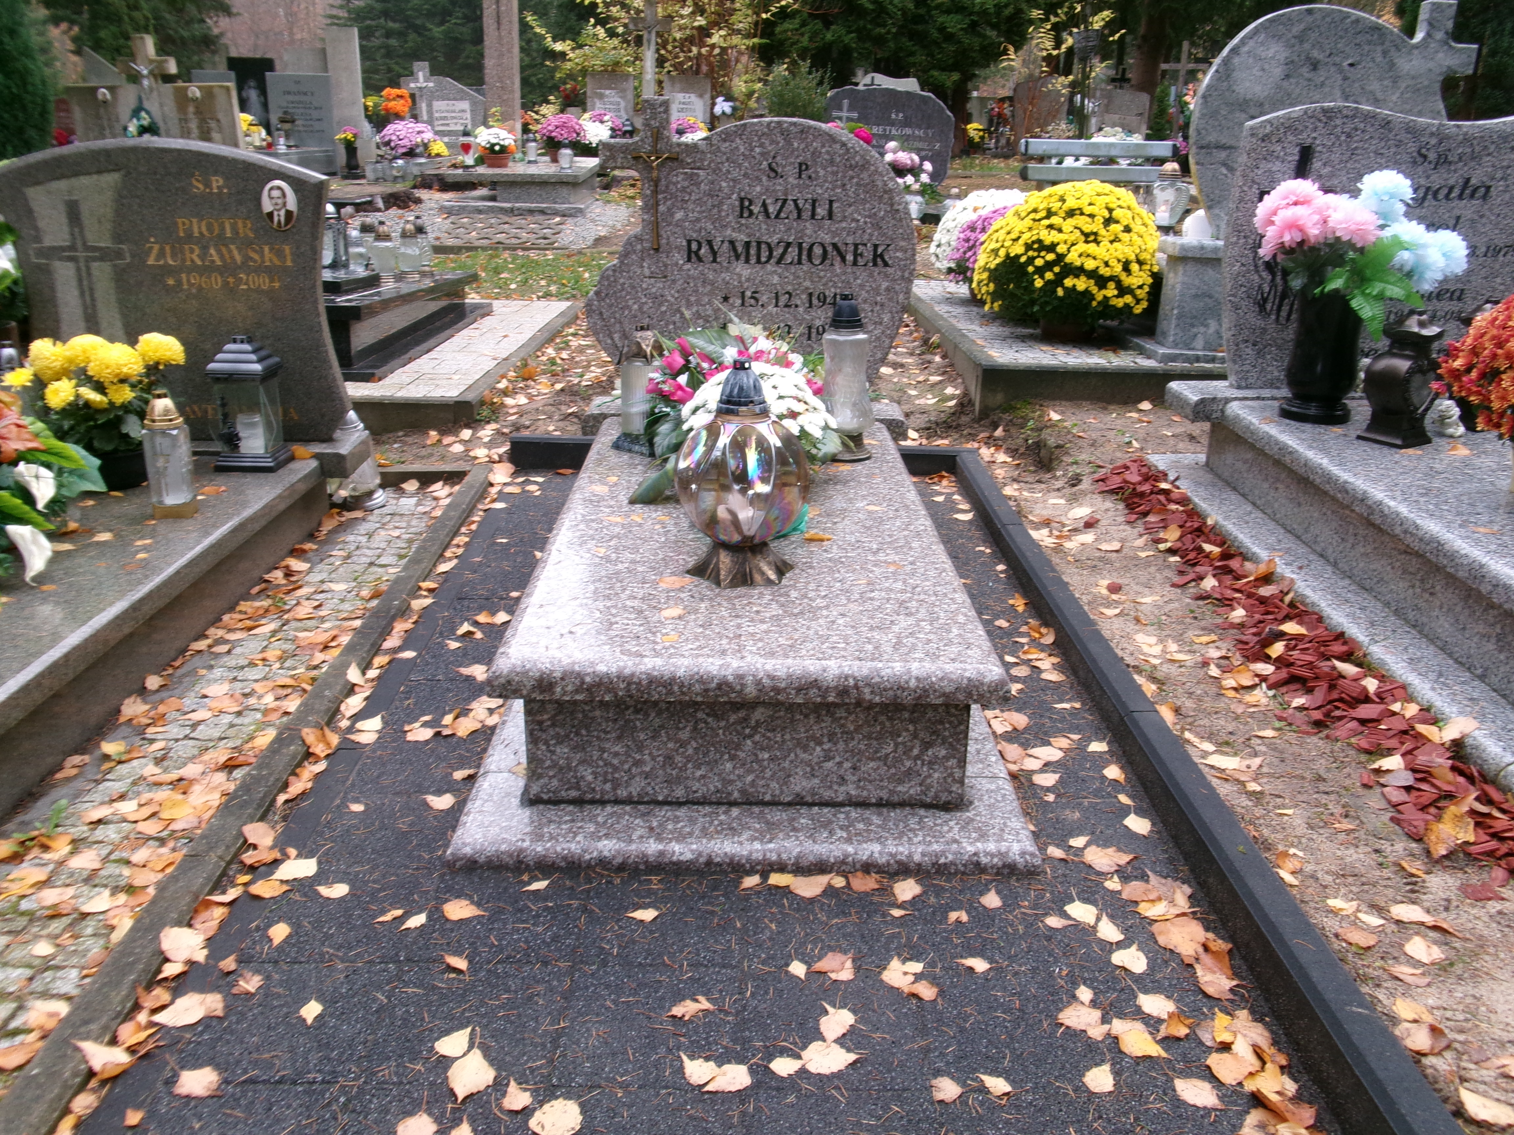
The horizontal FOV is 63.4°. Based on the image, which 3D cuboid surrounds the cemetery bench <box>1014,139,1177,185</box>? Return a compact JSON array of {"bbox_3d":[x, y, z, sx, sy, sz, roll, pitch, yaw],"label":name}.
[{"bbox_3d":[2.675,-2.925,9.600,1.260,0.820,0.500,1,20,-1],"label":"cemetery bench"}]

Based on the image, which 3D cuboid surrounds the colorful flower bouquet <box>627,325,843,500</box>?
[{"bbox_3d":[-0.050,-0.351,2.677,0.441,0.309,0.378,1,21,-1],"label":"colorful flower bouquet"}]

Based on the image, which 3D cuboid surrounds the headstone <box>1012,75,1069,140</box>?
[{"bbox_3d":[3.020,-4.828,13.000,0.600,0.800,0.150,1,20,-1],"label":"headstone"}]

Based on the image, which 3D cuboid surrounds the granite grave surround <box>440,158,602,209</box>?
[{"bbox_3d":[-1.775,-3.050,9.731,1.011,0.250,1.900,1,21,-1],"label":"granite grave surround"}]

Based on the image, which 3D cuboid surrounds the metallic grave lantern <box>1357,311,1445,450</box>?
[{"bbox_3d":[1.604,-0.469,3.017,0.137,0.316,0.137,-11,24,-29],"label":"metallic grave lantern"}]

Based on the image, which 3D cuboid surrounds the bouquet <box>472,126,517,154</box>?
[{"bbox_3d":[-2.011,-3.281,9.400,0.336,0.206,0.330,1,21,-1],"label":"bouquet"}]

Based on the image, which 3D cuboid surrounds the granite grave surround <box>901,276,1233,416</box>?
[{"bbox_3d":[1.697,-1.003,5.432,1.900,0.190,2.250,1,20,-1],"label":"granite grave surround"}]

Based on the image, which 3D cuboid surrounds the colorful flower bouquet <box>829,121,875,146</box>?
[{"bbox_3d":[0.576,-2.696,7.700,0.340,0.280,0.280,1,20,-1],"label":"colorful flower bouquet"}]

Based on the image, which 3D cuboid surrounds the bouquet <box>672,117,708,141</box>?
[{"bbox_3d":[-0.655,-4.211,11.800,0.380,0.300,0.340,1,20,-1],"label":"bouquet"}]

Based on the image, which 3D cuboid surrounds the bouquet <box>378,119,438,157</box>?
[{"bbox_3d":[-3.186,-3.921,11.200,0.540,0.370,0.480,1,20,-1],"label":"bouquet"}]

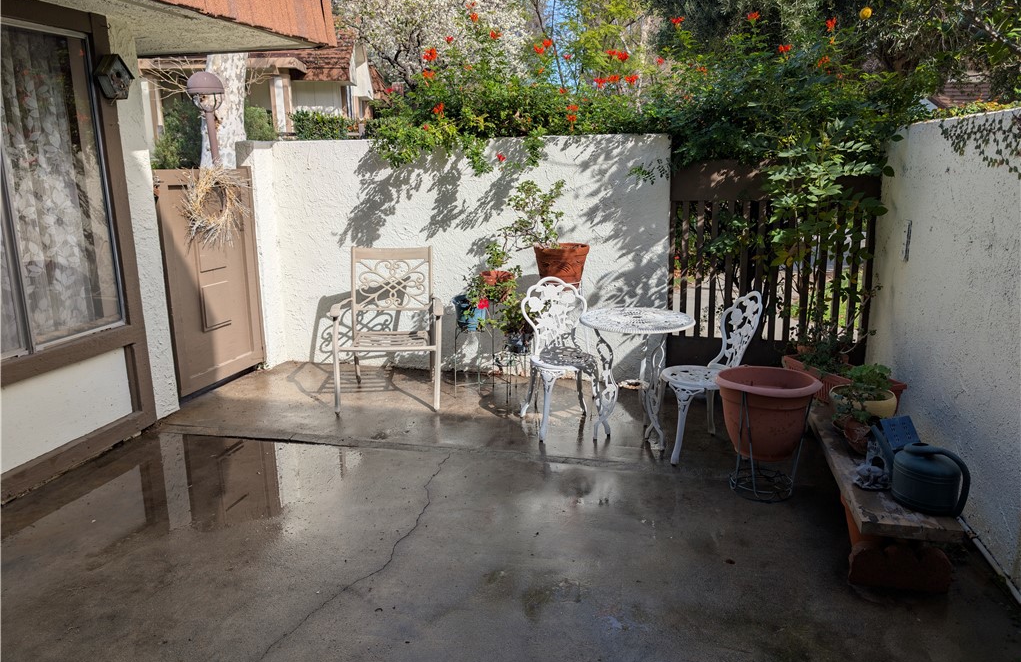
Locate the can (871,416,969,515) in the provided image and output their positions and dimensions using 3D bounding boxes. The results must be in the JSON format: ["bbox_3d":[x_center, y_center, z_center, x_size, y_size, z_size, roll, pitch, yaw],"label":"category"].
[{"bbox_3d":[1.504,0.503,2.608,0.180,0.225,0.360,-11,17,-36],"label":"can"}]

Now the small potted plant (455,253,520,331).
[{"bbox_3d":[-0.147,-0.238,4.459,0.430,0.505,0.330,3,14,14],"label":"small potted plant"}]

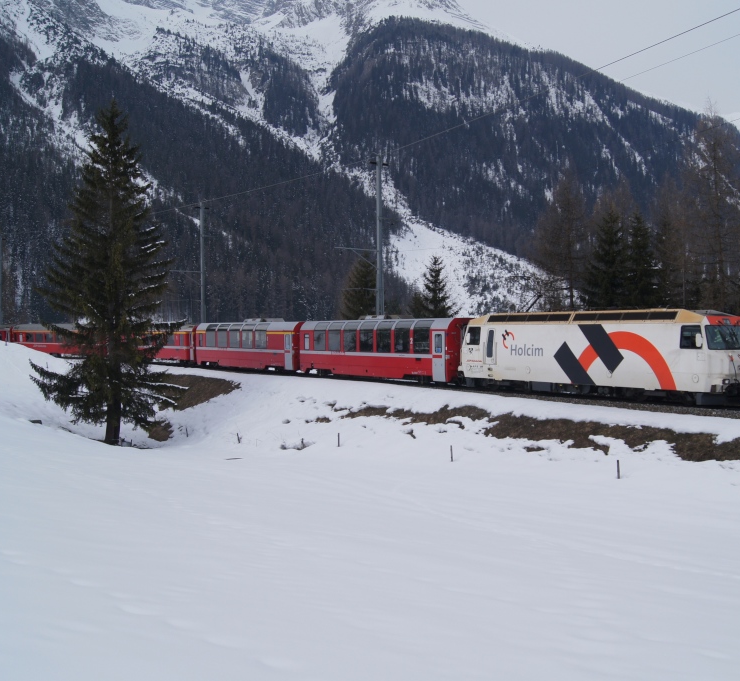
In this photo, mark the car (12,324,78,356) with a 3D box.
[{"bbox_3d":[-33.400,0.050,84.400,15.600,3.650,2.650,0,1,29],"label":"car"}]

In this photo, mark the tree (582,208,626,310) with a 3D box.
[{"bbox_3d":[20.500,-4.200,65.000,4.900,14.000,4.900,0,0,0],"label":"tree"}]

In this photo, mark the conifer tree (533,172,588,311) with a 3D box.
[{"bbox_3d":[17.700,-6.400,70.000,5.700,18.800,5.700,0,0,0],"label":"conifer tree"}]

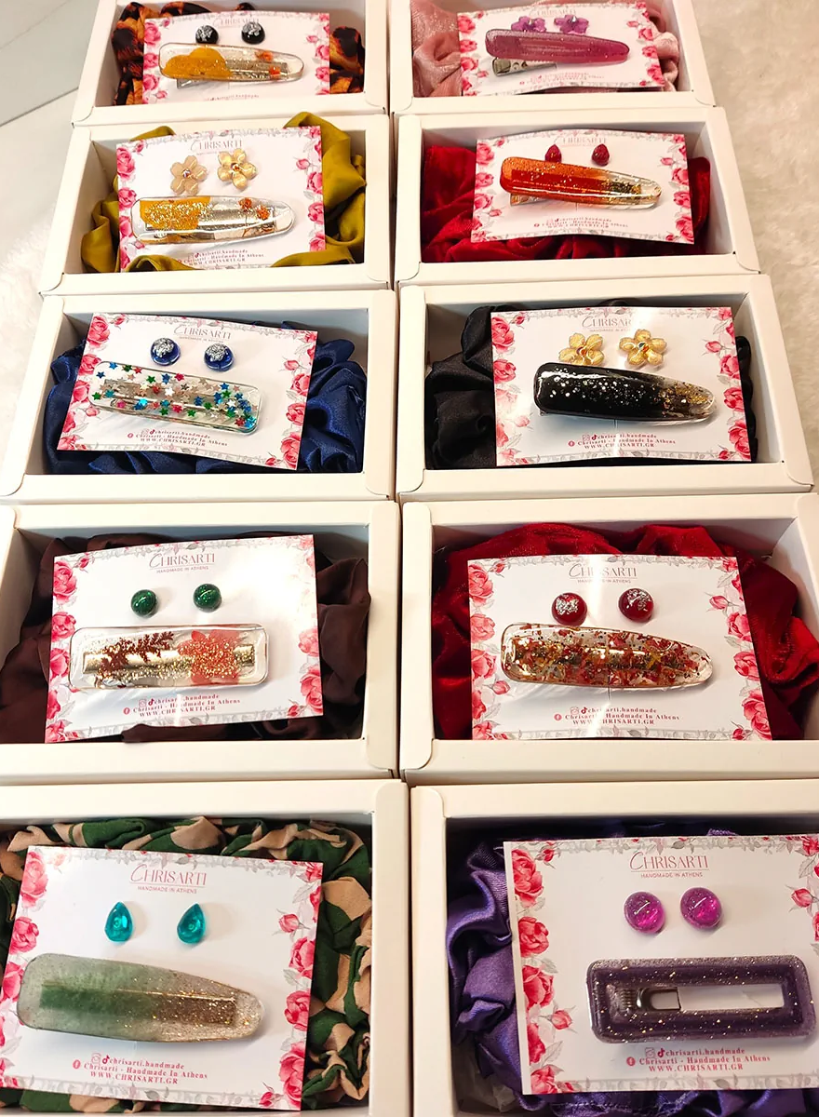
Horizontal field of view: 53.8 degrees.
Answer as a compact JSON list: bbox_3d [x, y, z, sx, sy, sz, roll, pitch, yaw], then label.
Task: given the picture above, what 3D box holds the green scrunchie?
[{"bbox_3d":[-0.081,-0.150,0.369,0.124,0.041,0.075,-1,67,2],"label":"green scrunchie"}]

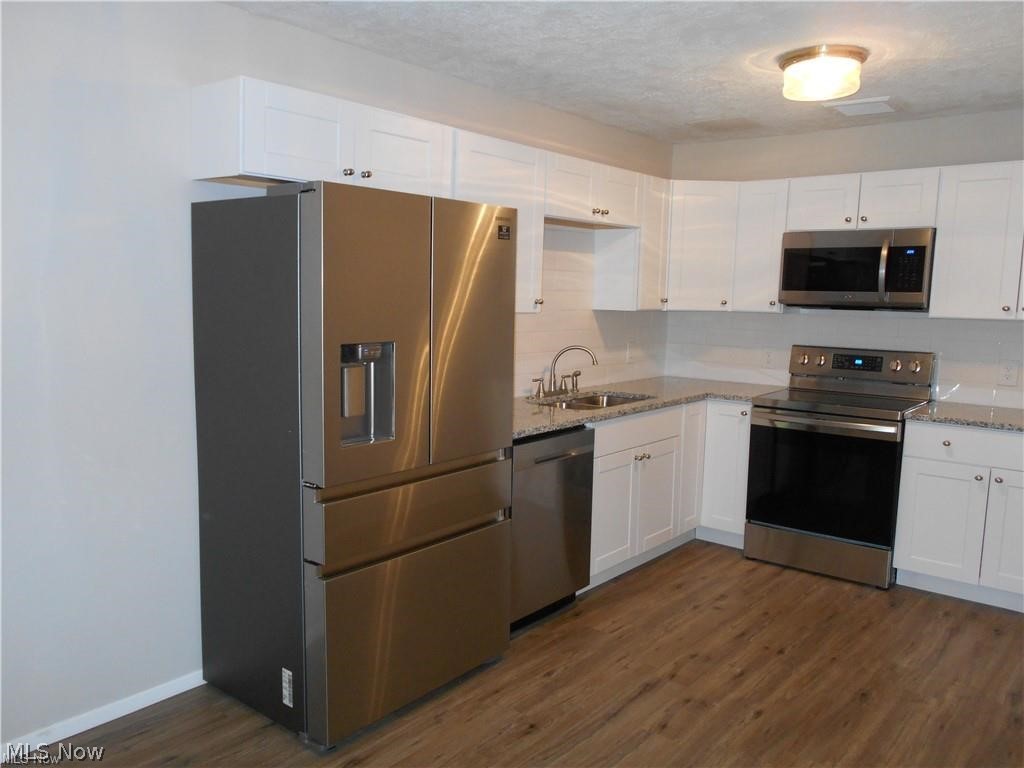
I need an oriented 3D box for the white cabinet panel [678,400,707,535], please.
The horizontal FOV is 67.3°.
[{"bbox_3d":[1.036,0.480,4.474,0.045,0.759,0.277,6,8,40],"label":"white cabinet panel"}]

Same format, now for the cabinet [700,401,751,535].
[{"bbox_3d":[1.246,0.481,4.460,0.271,0.741,0.022,7,9,40],"label":"cabinet"}]

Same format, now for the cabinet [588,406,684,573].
[{"bbox_3d":[0.437,0.531,4.208,0.620,0.822,0.885,7,9,40],"label":"cabinet"}]

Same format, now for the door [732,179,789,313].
[{"bbox_3d":[1.472,-0.806,4.547,0.304,0.763,0.025,7,9,40],"label":"door"}]

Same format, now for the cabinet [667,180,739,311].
[{"bbox_3d":[1.137,-0.820,4.604,0.400,0.755,0.022,0,7,-5],"label":"cabinet"}]

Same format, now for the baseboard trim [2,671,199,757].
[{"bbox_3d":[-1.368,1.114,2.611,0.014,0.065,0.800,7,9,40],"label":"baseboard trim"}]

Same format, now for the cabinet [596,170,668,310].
[{"bbox_3d":[0.717,-0.825,4.598,0.318,0.766,0.323,7,9,40],"label":"cabinet"}]

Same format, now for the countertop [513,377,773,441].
[{"bbox_3d":[0.628,0.101,4.151,0.900,0.033,2.420,7,9,40],"label":"countertop"}]

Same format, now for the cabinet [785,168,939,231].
[{"bbox_3d":[1.975,-0.996,4.269,0.766,0.302,0.321,7,9,40],"label":"cabinet"}]

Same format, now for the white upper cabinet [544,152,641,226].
[{"bbox_3d":[0.323,-1.003,4.081,0.321,0.302,0.893,7,9,40],"label":"white upper cabinet"}]

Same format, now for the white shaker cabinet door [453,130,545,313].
[{"bbox_3d":[-0.051,-0.704,3.471,0.025,0.763,0.603,7,9,40],"label":"white shaker cabinet door"}]

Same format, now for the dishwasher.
[{"bbox_3d":[-0.030,0.613,3.639,0.610,0.840,0.601,7,9,40],"label":"dishwasher"}]

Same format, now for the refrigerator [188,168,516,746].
[{"bbox_3d":[-0.555,0.234,2.893,0.745,1.782,0.890,7,9,40],"label":"refrigerator"}]

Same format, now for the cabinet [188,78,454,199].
[{"bbox_3d":[-0.676,-0.878,2.912,0.321,0.304,0.949,7,9,40],"label":"cabinet"}]

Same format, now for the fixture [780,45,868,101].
[{"bbox_3d":[1.274,-1.265,3.158,0.344,0.137,0.344,7,9,40],"label":"fixture"}]

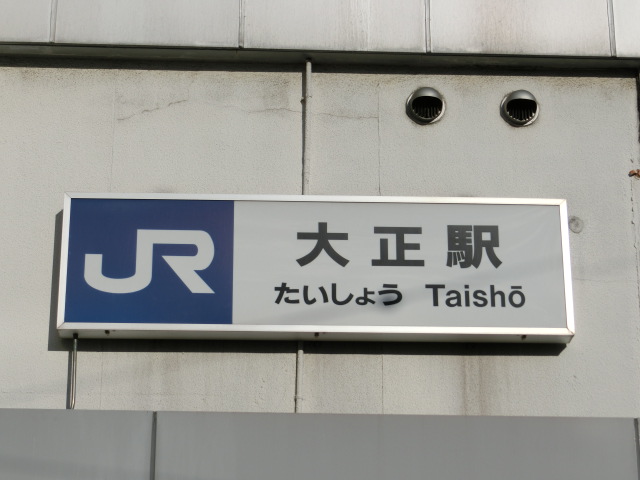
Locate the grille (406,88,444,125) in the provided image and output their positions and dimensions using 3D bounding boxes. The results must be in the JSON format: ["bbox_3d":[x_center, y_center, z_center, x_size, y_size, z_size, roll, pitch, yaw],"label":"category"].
[{"bbox_3d":[0.530,-0.675,8.518,0.194,0.194,0.080,1,-20,-2],"label":"grille"}]

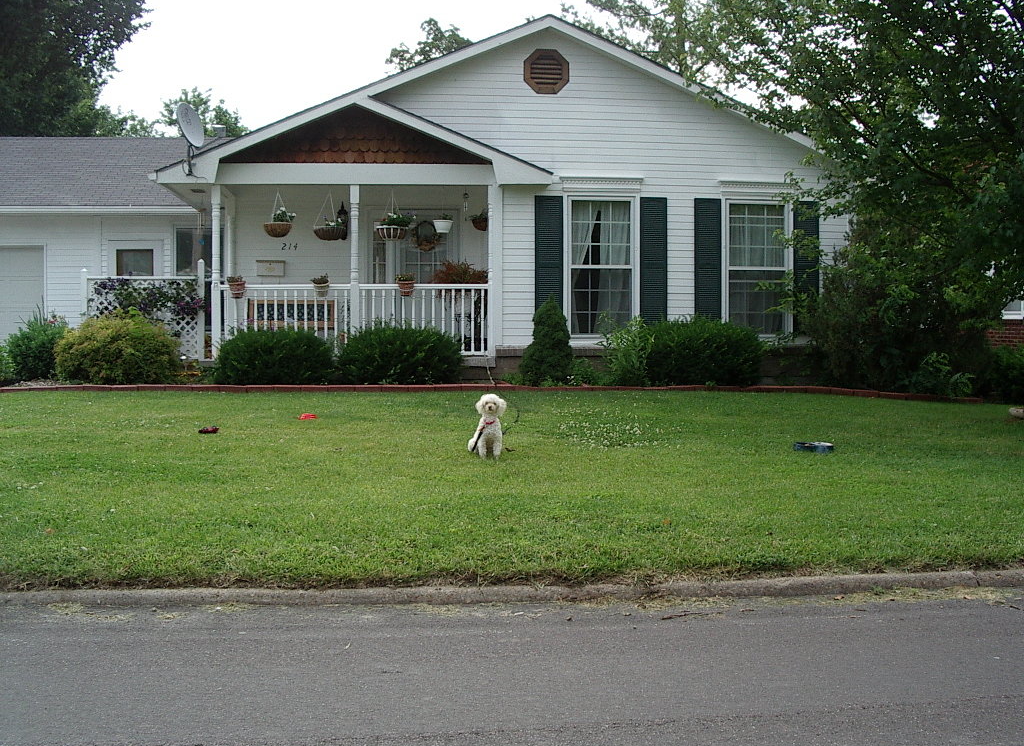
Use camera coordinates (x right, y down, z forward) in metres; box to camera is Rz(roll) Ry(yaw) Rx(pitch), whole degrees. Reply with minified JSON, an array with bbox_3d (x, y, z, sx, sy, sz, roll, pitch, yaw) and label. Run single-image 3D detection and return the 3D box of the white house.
[{"bbox_3d":[-2.700,-2.500,20.300,14.600,4.800,11.000,0,2,-6],"label":"white house"}]

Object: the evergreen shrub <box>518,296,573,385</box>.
[{"bbox_3d":[0.417,-0.399,14.000,0.680,1.120,0.680,0,2,-6],"label":"evergreen shrub"}]

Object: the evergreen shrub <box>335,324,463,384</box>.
[{"bbox_3d":[-1.414,-0.237,14.000,1.550,0.750,1.200,0,2,-6],"label":"evergreen shrub"}]

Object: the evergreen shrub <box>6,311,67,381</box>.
[{"bbox_3d":[-6.078,-0.339,14.400,0.820,0.900,0.800,0,2,-6],"label":"evergreen shrub"}]

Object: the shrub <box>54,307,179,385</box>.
[{"bbox_3d":[-4.843,-0.319,13.800,1.520,0.900,1.350,0,2,-6],"label":"shrub"}]

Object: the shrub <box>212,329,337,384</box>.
[{"bbox_3d":[-2.970,-0.205,14.000,1.500,0.720,1.200,0,2,-6],"label":"shrub"}]

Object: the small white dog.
[{"bbox_3d":[-0.203,0.434,9.300,0.310,0.530,0.420,0,2,-13],"label":"small white dog"}]

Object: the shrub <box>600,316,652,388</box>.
[{"bbox_3d":[1.424,-0.276,14.100,0.680,0.870,0.620,0,2,-6],"label":"shrub"}]

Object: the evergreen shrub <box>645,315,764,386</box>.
[{"bbox_3d":[2.432,-0.278,14.200,1.500,0.880,1.250,0,2,-6],"label":"evergreen shrub"}]

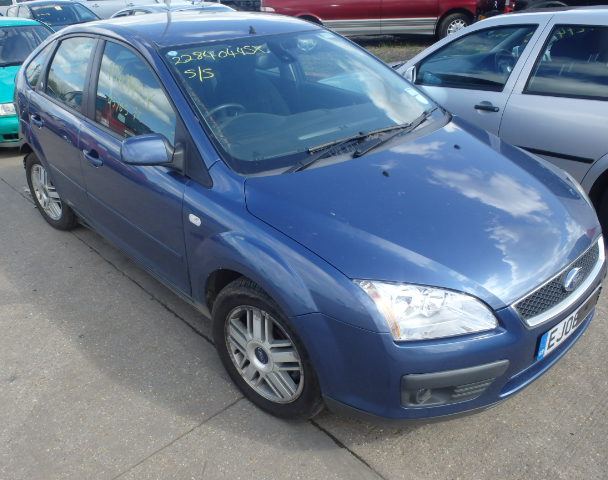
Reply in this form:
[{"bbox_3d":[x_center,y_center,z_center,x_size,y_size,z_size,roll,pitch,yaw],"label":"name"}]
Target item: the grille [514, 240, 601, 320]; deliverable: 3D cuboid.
[{"bbox_3d":[1.004,0.175,1.950,0.780,0.155,0.120,-22,33,-36],"label":"grille"}]

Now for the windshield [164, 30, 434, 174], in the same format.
[{"bbox_3d":[0.018,-0.779,2.692,1.420,0.180,1.049,-22,59,-36],"label":"windshield"}]

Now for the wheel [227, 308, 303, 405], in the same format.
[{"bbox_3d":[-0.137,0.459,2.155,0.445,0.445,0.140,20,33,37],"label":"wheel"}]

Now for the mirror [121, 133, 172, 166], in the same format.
[{"bbox_3d":[-0.685,-0.394,2.252,0.240,0.155,0.125,-22,33,-36],"label":"mirror"}]

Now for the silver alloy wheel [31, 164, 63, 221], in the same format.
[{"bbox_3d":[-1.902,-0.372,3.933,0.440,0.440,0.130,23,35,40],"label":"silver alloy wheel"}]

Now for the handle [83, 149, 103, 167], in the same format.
[{"bbox_3d":[-1.155,-0.452,2.835,0.055,0.050,0.210,-22,33,-36],"label":"handle"}]

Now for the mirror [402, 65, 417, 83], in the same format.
[{"bbox_3d":[0.842,-1.324,4.154,0.120,0.155,0.200,18,32,34],"label":"mirror"}]

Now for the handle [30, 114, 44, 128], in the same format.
[{"bbox_3d":[-1.764,-0.784,3.426,0.055,0.050,0.210,-22,33,-36],"label":"handle"}]

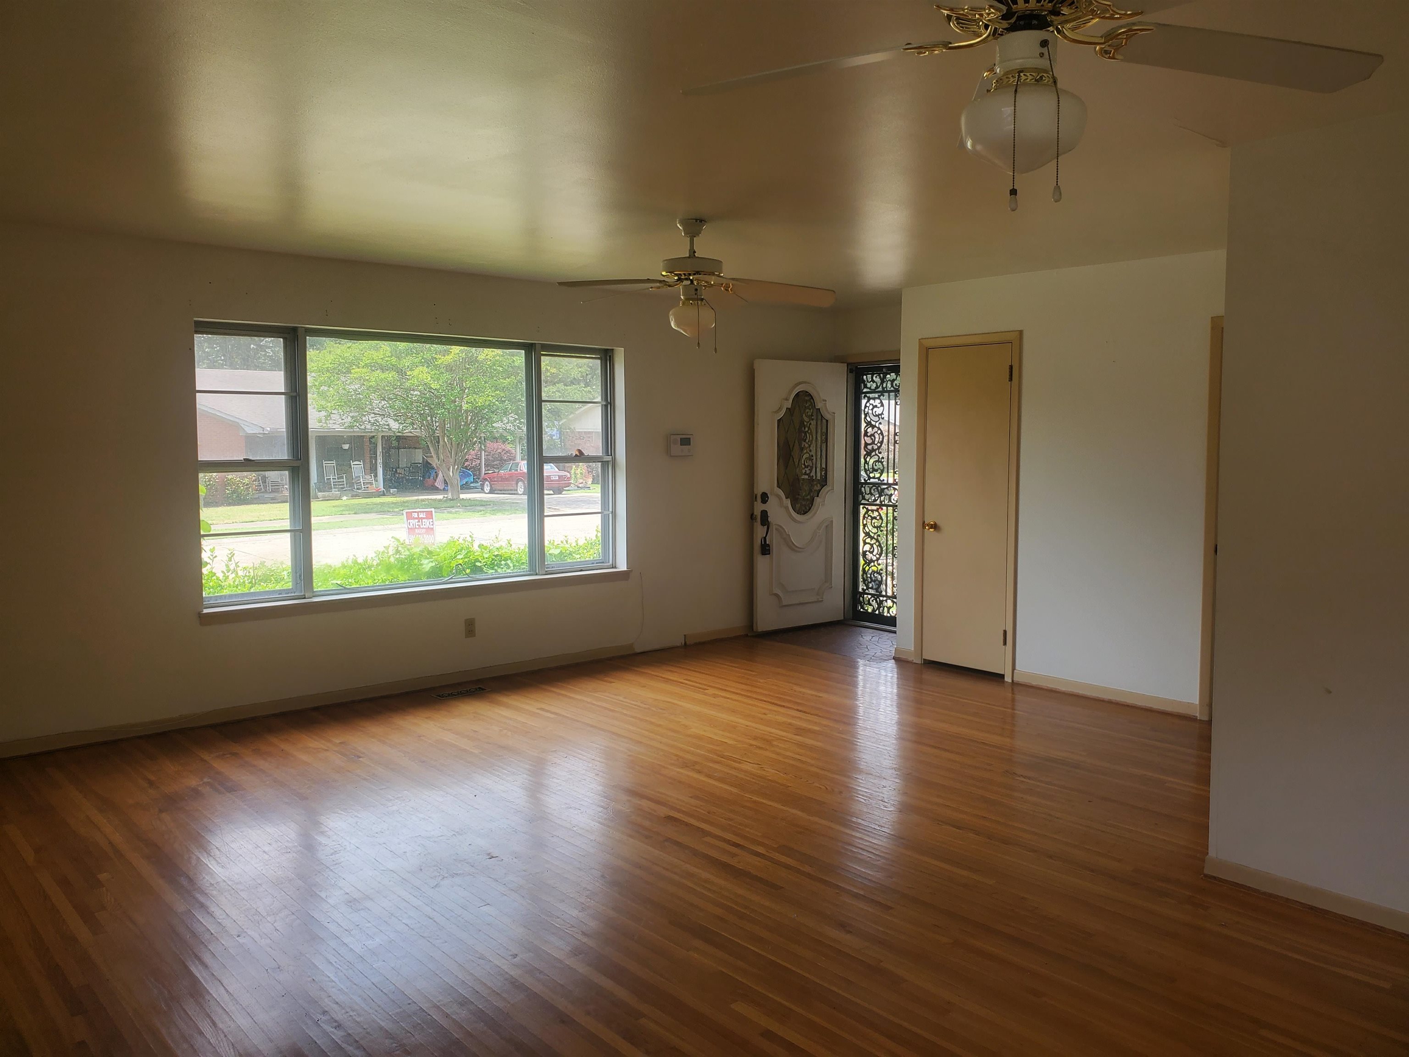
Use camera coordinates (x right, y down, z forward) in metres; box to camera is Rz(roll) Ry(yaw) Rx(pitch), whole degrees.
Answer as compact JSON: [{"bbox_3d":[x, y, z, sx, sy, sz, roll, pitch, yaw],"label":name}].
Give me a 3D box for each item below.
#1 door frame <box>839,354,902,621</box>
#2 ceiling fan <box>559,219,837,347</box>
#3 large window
[{"bbox_3d":[1.441,-0.273,8.039,0.130,2.120,1.060,-4,6,-41],"label":"door frame"},{"bbox_3d":[-0.056,-1.114,4.816,1.290,0.550,1.290,-4,6,-41],"label":"ceiling fan"},{"bbox_3d":[-1.647,-0.397,6.353,2.700,1.470,0.100,-4,6,-41],"label":"large window"}]

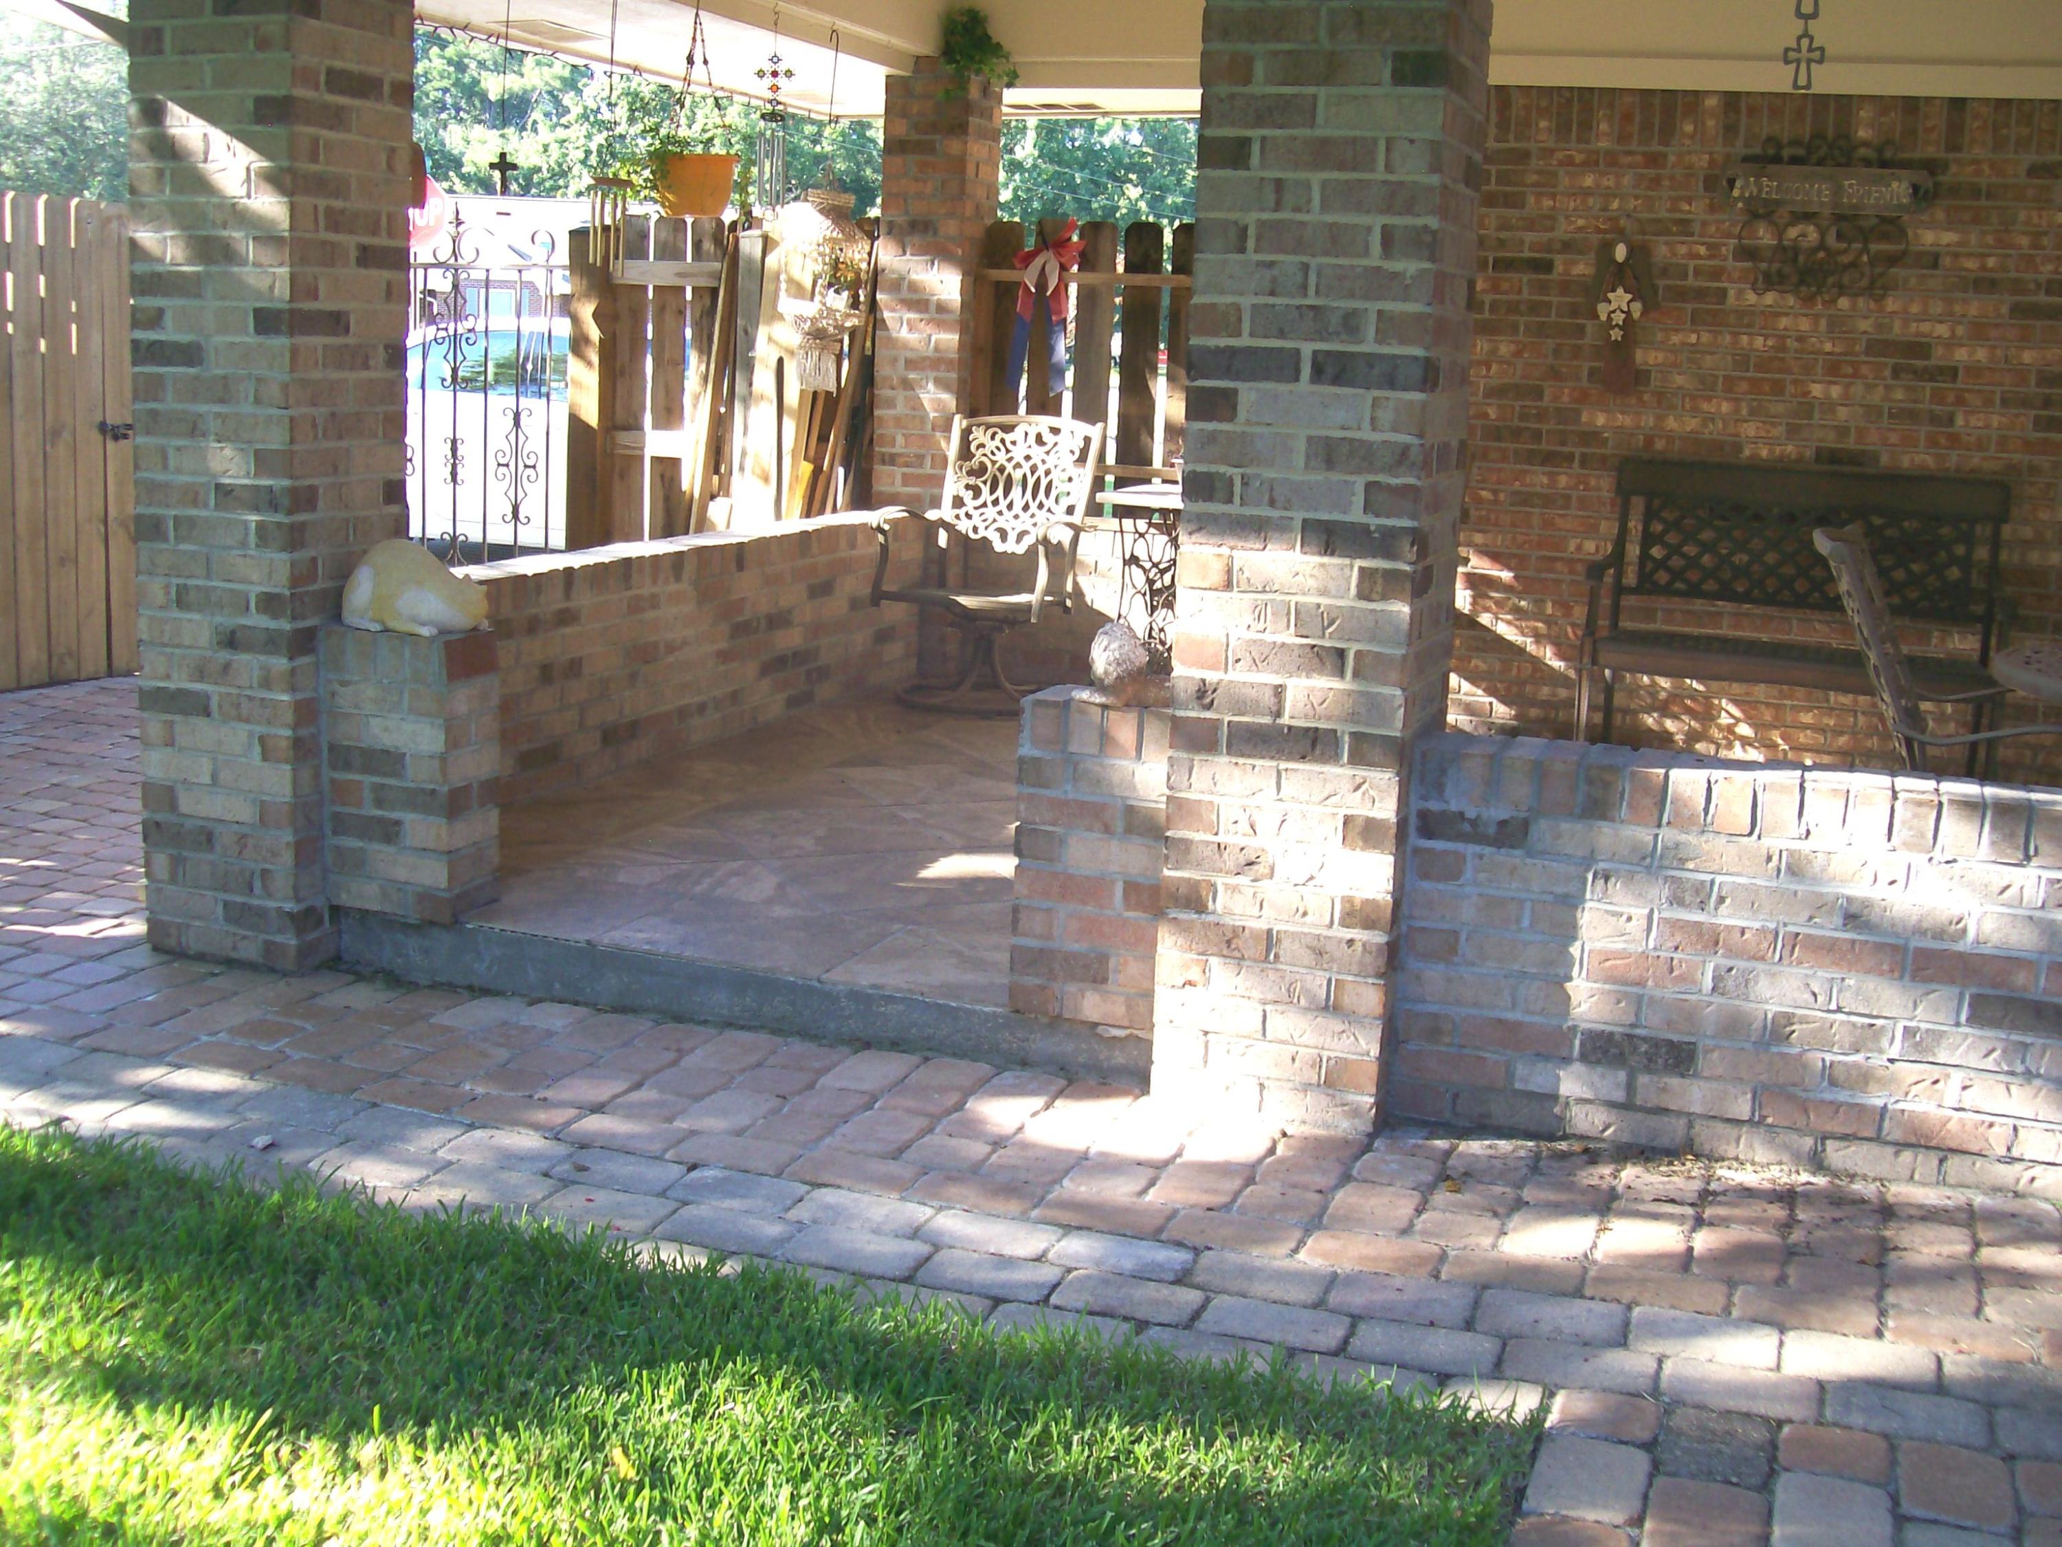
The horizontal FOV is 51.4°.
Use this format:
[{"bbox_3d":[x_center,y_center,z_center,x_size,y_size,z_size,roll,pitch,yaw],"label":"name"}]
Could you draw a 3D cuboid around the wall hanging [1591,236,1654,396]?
[{"bbox_3d":[1.837,-1.419,6.668,0.200,0.490,0.060,6,12,19],"label":"wall hanging"}]

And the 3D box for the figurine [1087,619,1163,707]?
[{"bbox_3d":[0.162,-0.196,3.724,0.128,0.148,0.125,6,12,19],"label":"figurine"}]

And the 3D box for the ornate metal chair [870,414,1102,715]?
[{"bbox_3d":[-0.156,-0.686,7.015,0.600,0.927,0.620,8,12,27],"label":"ornate metal chair"}]

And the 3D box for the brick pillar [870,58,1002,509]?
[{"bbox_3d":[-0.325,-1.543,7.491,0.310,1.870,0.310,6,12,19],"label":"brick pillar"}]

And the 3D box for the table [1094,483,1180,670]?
[{"bbox_3d":[0.487,-0.544,6.966,0.480,0.712,0.470,6,12,19],"label":"table"}]

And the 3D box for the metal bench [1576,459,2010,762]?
[{"bbox_3d":[2.243,-0.435,6.307,1.220,0.894,0.610,6,12,19],"label":"metal bench"}]

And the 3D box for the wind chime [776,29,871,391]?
[{"bbox_3d":[-0.630,-1.726,6.564,0.280,1.100,0.250,6,12,19],"label":"wind chime"}]

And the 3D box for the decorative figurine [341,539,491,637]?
[{"bbox_3d":[-1.222,-0.374,4.269,0.310,0.188,0.180,3,11,4],"label":"decorative figurine"}]

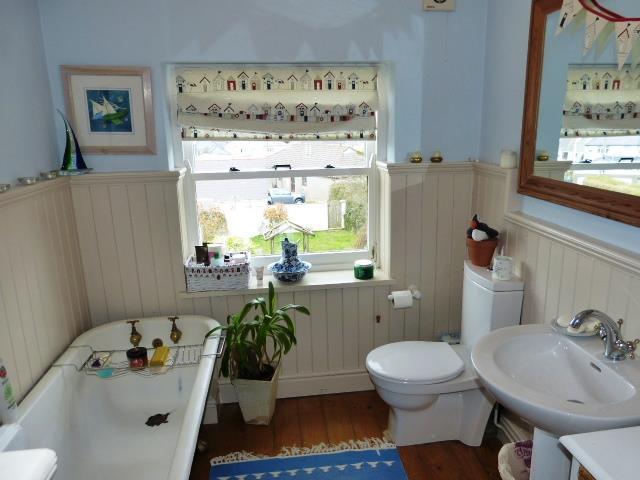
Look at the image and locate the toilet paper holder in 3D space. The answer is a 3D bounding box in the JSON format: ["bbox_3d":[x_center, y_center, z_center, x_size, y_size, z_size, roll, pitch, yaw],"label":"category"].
[{"bbox_3d":[0.448,0.297,2.628,0.183,0.055,0.115,-3,14,-6],"label":"toilet paper holder"}]

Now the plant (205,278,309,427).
[{"bbox_3d":[-0.307,0.589,2.462,0.504,0.767,0.426,-7,15,-22],"label":"plant"}]

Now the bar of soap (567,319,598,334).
[{"bbox_3d":[0.853,0.281,1.554,0.095,0.032,0.060,1,14,11],"label":"bar of soap"}]

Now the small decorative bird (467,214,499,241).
[{"bbox_3d":[0.766,-0.057,2.256,0.135,0.120,0.080,-9,16,-28],"label":"small decorative bird"}]

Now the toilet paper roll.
[{"bbox_3d":[0.450,0.328,2.592,0.101,0.100,0.100,-3,14,-6],"label":"toilet paper roll"}]

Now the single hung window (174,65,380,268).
[{"bbox_3d":[-0.198,-0.353,2.678,1.101,1.147,0.120,-3,14,-6],"label":"single hung window"}]

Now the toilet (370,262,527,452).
[{"bbox_3d":[0.554,0.560,2.315,0.659,0.853,0.375,-3,14,-6],"label":"toilet"}]

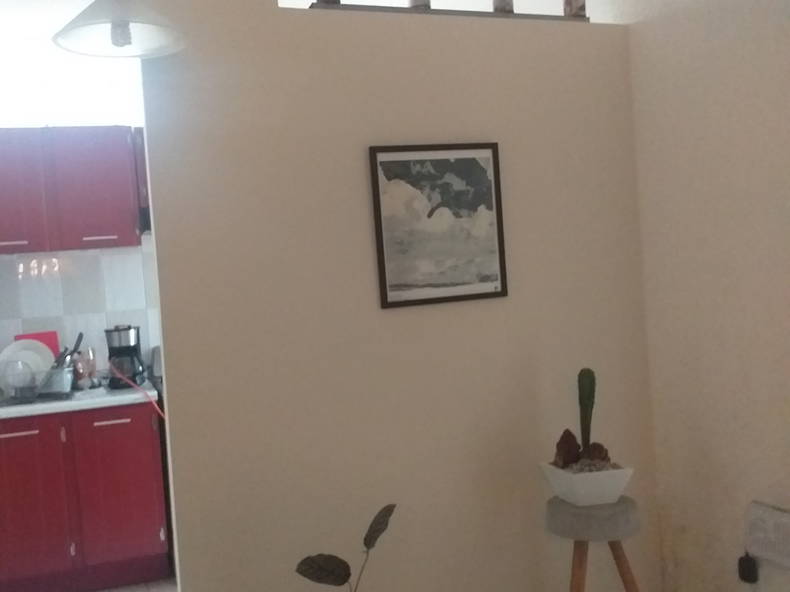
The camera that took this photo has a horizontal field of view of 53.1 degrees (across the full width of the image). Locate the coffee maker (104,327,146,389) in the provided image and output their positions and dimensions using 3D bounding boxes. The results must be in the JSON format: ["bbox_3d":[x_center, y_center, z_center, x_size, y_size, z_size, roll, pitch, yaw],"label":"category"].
[{"bbox_3d":[-1.327,0.296,3.906,0.169,0.298,0.210,-4,1,-12],"label":"coffee maker"}]

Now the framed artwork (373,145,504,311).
[{"bbox_3d":[0.153,-0.244,2.697,0.455,0.532,0.022,-5,2,-17],"label":"framed artwork"}]

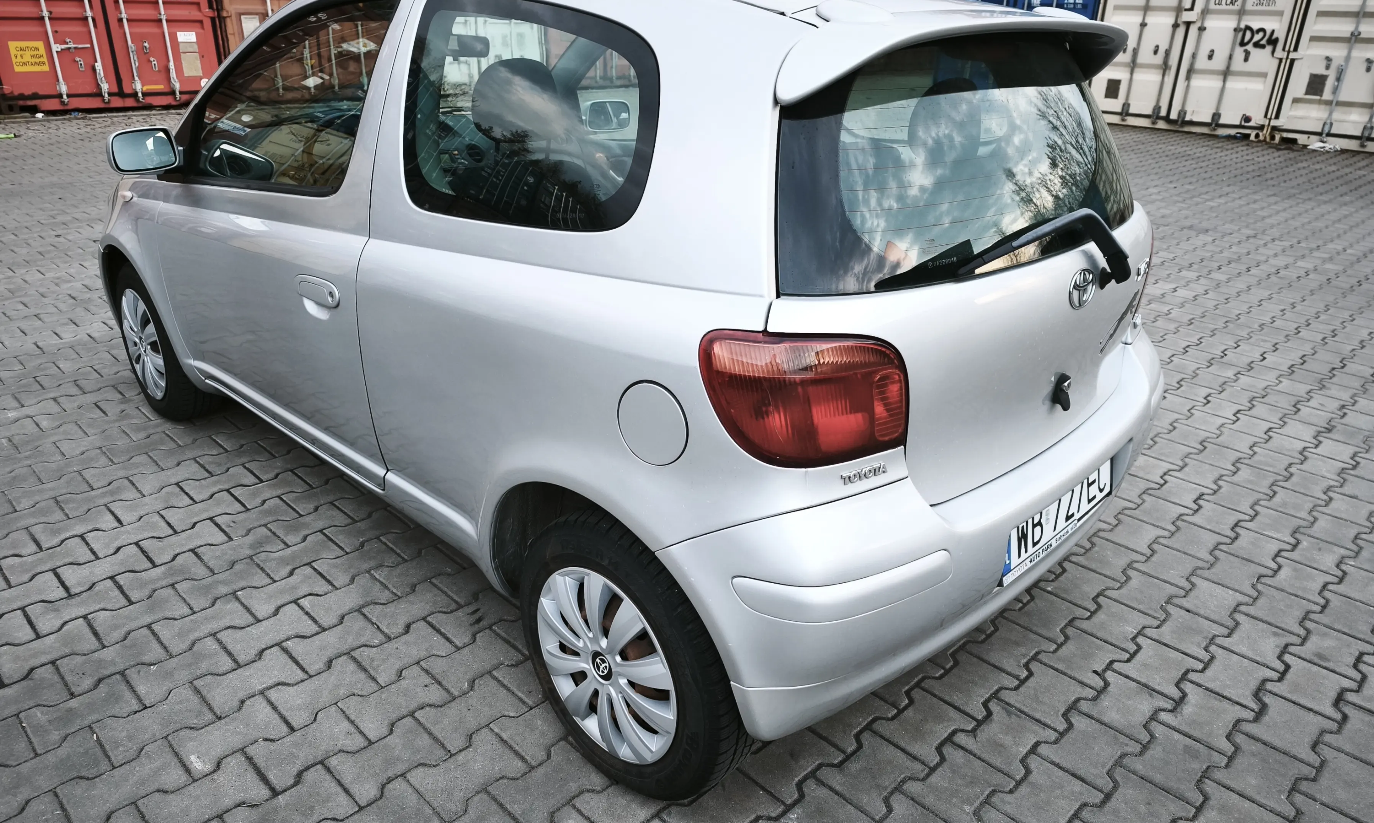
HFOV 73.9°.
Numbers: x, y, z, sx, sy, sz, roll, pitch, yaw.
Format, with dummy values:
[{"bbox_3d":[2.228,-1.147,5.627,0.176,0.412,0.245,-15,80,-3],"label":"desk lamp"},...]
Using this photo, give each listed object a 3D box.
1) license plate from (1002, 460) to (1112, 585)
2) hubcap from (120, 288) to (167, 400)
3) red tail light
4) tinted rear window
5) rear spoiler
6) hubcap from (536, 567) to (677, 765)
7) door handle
[{"bbox_3d":[0.757,0.190,1.819,0.020,0.122,0.522,19,29,40],"label":"license plate"},{"bbox_3d":[-1.869,-0.231,3.164,0.388,0.388,0.050,22,31,39],"label":"hubcap"},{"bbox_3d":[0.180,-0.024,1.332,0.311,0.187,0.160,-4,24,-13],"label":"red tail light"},{"bbox_3d":[0.603,-0.481,1.712,1.260,0.390,0.175,-21,12,-42],"label":"tinted rear window"},{"bbox_3d":[0.584,-0.651,1.664,0.320,0.155,1.220,22,31,39],"label":"rear spoiler"},{"bbox_3d":[-0.147,0.467,1.693,0.388,0.388,0.050,22,31,39],"label":"hubcap"},{"bbox_3d":[-0.849,-0.275,2.096,0.200,0.060,0.040,22,31,39],"label":"door handle"}]

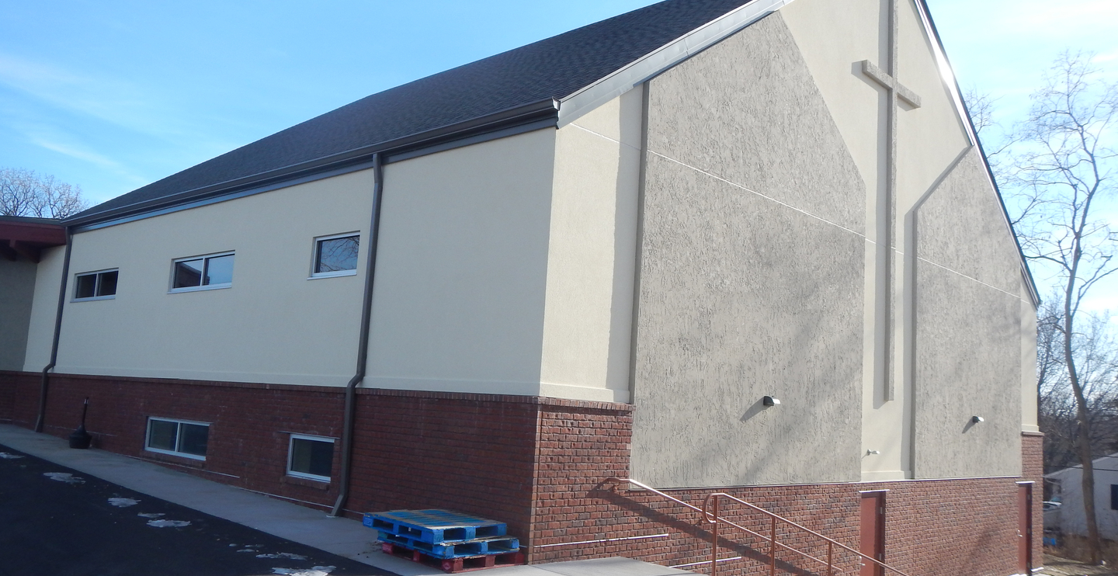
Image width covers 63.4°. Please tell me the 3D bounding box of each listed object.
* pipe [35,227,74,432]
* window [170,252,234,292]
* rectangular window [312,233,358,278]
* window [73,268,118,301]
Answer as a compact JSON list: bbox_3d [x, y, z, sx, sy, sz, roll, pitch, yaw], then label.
[{"bbox_3d":[-11.498,0.943,20.623,0.109,4.693,0.208,-4,-11,43],"label":"pipe"},{"bbox_3d":[-6.395,-0.271,16.272,2.459,0.630,0.119,-4,-11,43],"label":"window"},{"bbox_3d":[-3.263,-0.471,13.357,1.226,0.622,0.119,-4,-11,43],"label":"rectangular window"},{"bbox_3d":[-10.027,-0.039,19.653,2.432,0.628,0.119,-4,-11,43],"label":"window"}]

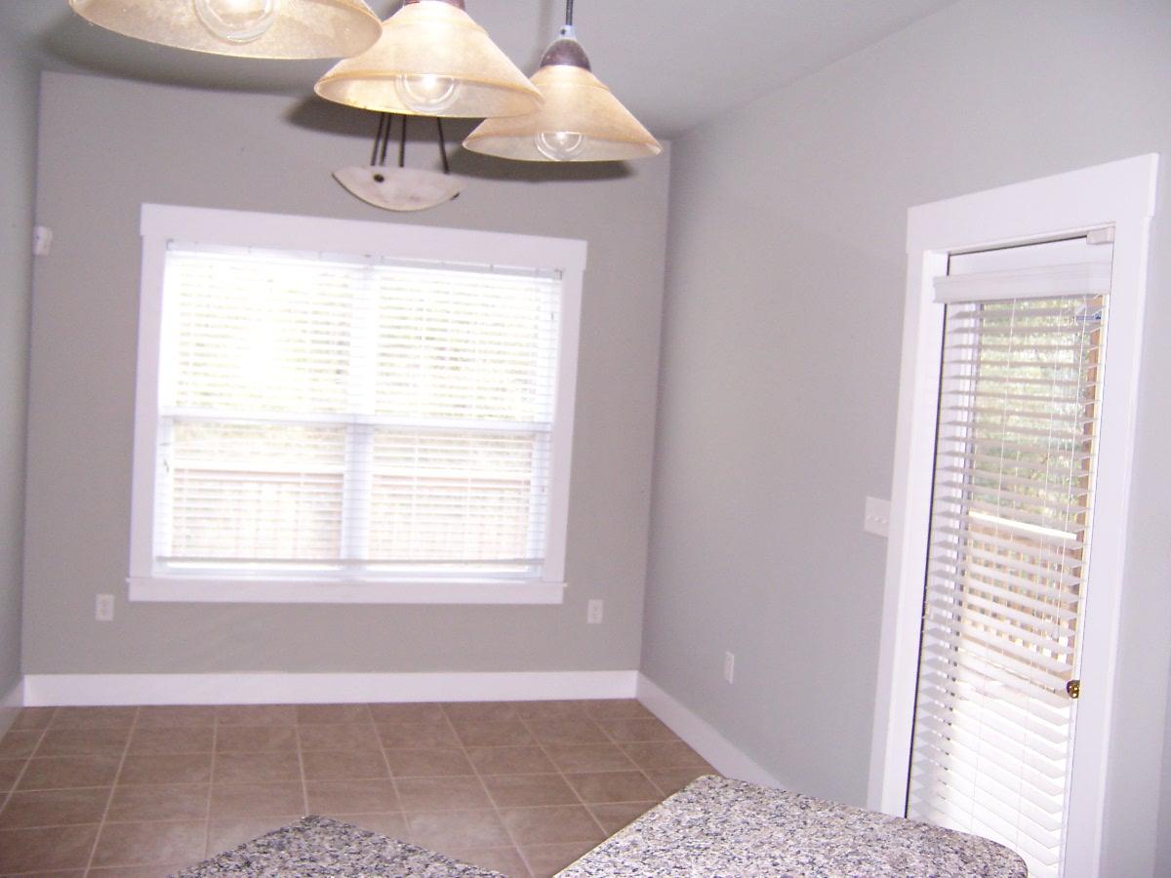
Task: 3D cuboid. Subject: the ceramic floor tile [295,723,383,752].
[{"bbox_3d":[-1.042,1.267,4.727,0.330,0.010,0.330,3,3,-17],"label":"ceramic floor tile"}]

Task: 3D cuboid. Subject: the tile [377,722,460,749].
[{"bbox_3d":[-0.723,1.288,4.834,0.330,0.010,0.330,3,3,-17],"label":"tile"}]

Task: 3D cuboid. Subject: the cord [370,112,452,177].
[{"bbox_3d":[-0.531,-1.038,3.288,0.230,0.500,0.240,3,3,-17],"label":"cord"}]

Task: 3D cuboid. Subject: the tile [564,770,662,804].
[{"bbox_3d":[0.106,1.370,4.388,0.330,0.010,0.330,3,3,-17],"label":"tile"}]

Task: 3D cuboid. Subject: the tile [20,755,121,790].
[{"bbox_3d":[-1.893,1.231,4.101,0.328,0.010,0.328,3,3,-17],"label":"tile"}]

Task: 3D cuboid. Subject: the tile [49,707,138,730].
[{"bbox_3d":[-2.080,1.187,4.737,0.328,0.010,0.328,3,3,-17],"label":"tile"}]

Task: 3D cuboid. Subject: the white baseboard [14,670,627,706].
[{"bbox_3d":[-1.084,1.164,5.235,2.810,0.145,0.016,3,3,-17],"label":"white baseboard"}]

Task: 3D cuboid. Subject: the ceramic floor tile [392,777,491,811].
[{"bbox_3d":[-0.533,1.330,4.182,0.330,0.010,0.330,3,3,-17],"label":"ceramic floor tile"}]

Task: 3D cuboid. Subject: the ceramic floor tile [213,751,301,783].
[{"bbox_3d":[-1.265,1.272,4.311,0.330,0.010,0.330,3,3,-17],"label":"ceramic floor tile"}]

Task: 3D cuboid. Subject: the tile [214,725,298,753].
[{"bbox_3d":[-1.361,1.249,4.631,0.330,0.010,0.330,3,3,-17],"label":"tile"}]

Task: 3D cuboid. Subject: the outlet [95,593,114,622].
[{"bbox_3d":[-2.092,0.736,4.859,0.072,0.115,0.010,3,3,-17],"label":"outlet"}]

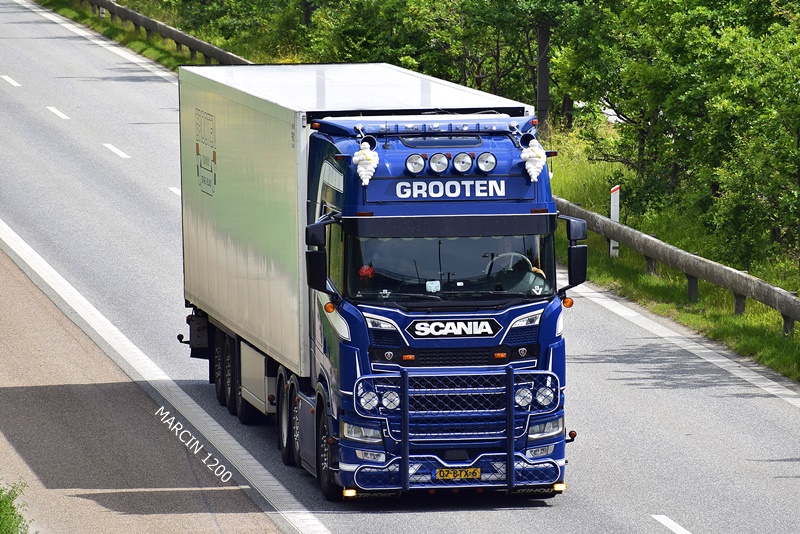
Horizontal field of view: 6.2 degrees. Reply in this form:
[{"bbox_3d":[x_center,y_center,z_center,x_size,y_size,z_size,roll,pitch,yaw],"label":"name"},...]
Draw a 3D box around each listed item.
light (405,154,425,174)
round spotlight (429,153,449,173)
[{"bbox_3d":[0.162,-1.078,76.847,0.210,0.210,0.130,-1,4,-7],"label":"light"},{"bbox_3d":[0.408,-1.094,77.004,0.210,0.210,0.110,-1,4,-7],"label":"round spotlight"}]

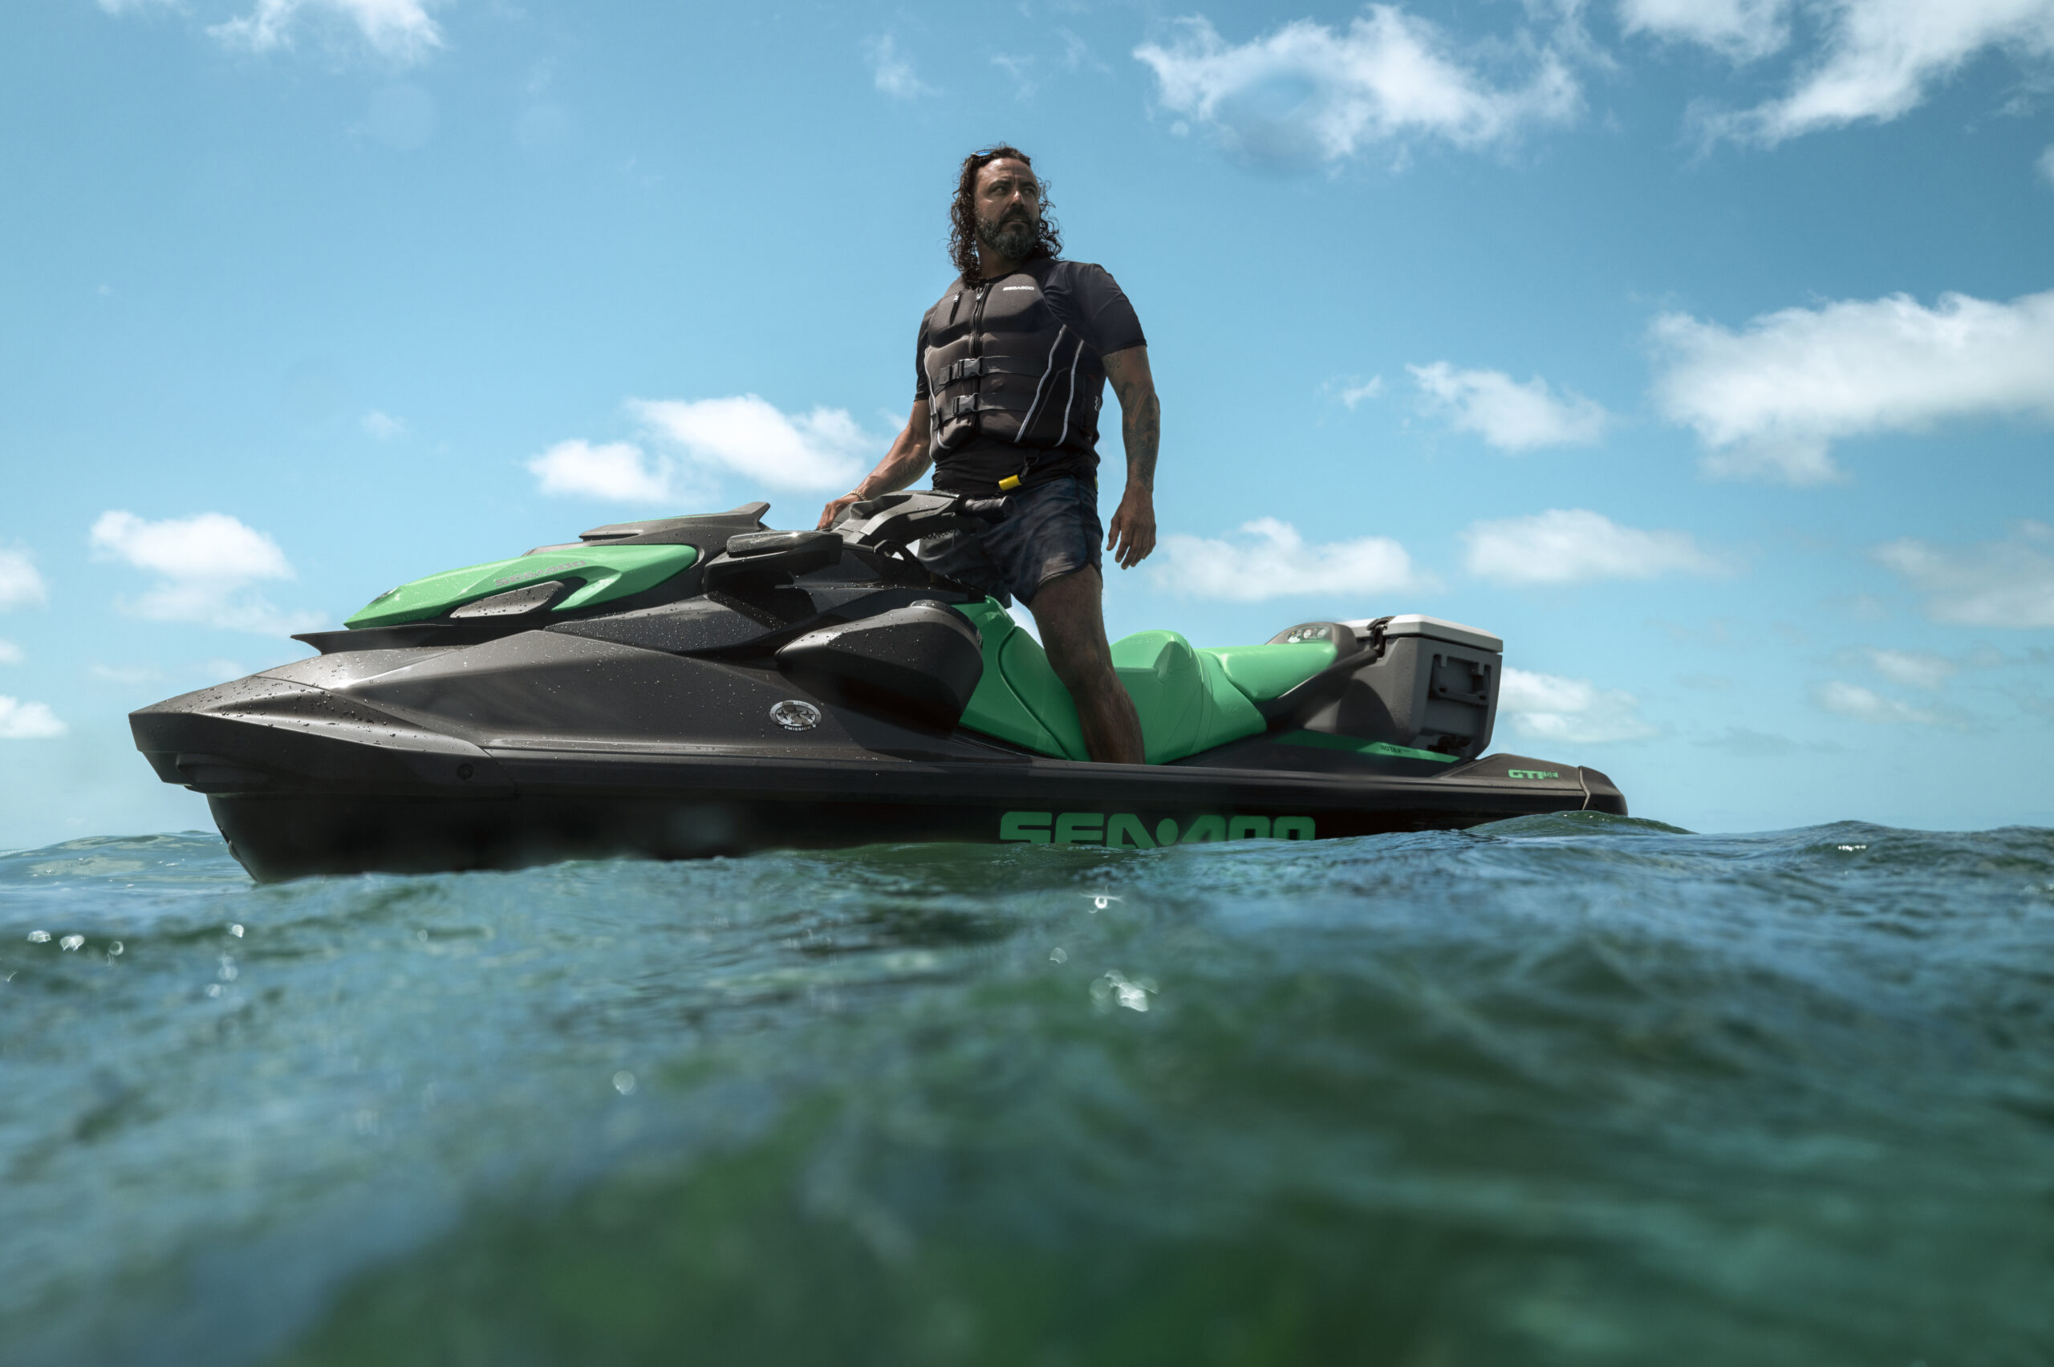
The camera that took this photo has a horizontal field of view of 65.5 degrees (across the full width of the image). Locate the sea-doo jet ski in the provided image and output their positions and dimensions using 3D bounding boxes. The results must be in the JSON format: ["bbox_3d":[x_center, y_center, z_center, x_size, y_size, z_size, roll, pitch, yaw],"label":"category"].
[{"bbox_3d":[-0.093,0.145,3.535,3.320,1.130,1.250,4,-7,-36],"label":"sea-doo jet ski"}]

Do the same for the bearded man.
[{"bbox_3d":[-0.085,-0.392,3.543,0.820,1.690,0.500,-4,-7,37],"label":"bearded man"}]

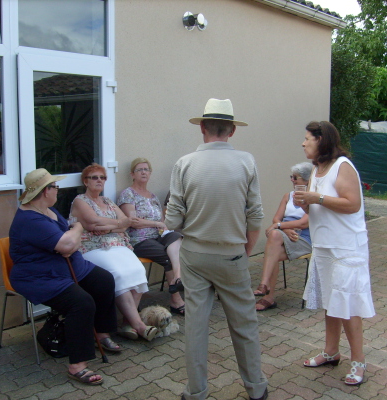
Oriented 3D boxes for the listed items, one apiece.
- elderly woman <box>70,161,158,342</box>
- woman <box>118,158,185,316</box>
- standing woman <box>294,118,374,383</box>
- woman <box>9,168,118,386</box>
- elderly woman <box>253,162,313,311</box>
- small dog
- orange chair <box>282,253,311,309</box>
[{"bbox_3d":[-0.629,0.366,4.170,0.880,1.290,0.540,6,9,39],"label":"elderly woman"},{"bbox_3d":[-0.287,0.296,4.663,0.540,1.310,0.860,-5,9,-37],"label":"woman"},{"bbox_3d":[0.906,0.314,3.343,0.540,1.600,0.480,-2,7,-18],"label":"standing woman"},{"bbox_3d":[-0.827,0.441,3.644,0.980,1.270,0.600,4,8,31],"label":"woman"},{"bbox_3d":[0.801,0.303,4.816,0.500,1.260,0.820,6,9,41],"label":"elderly woman"},{"bbox_3d":[-0.250,0.898,4.154,0.240,0.240,0.380,-5,9,-37],"label":"small dog"},{"bbox_3d":[0.958,0.515,4.985,0.470,0.800,0.510,6,9,41],"label":"orange chair"}]

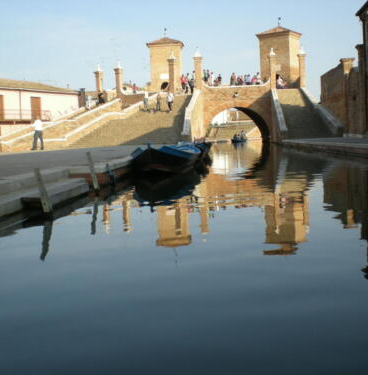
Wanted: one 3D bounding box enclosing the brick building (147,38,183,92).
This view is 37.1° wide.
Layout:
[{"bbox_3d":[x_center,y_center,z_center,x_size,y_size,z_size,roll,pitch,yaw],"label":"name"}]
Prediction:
[{"bbox_3d":[-2.081,-13.620,62.768,4.200,7.600,4.200,-3,6,-4],"label":"brick building"}]

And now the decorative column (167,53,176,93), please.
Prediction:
[{"bbox_3d":[-1.082,-9.865,47.500,0.680,3.600,0.680,-3,6,-10],"label":"decorative column"}]

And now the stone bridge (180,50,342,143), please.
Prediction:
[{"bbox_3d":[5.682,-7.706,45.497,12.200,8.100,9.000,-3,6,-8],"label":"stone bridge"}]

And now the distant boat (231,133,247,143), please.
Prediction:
[{"bbox_3d":[5.362,-4.919,54.000,1.600,0.950,3.600,-1,6,10],"label":"distant boat"}]

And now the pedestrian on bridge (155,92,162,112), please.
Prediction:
[{"bbox_3d":[-2.114,-7.046,45.500,0.500,1.670,0.350,-2,5,0],"label":"pedestrian on bridge"}]

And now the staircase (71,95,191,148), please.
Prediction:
[{"bbox_3d":[-2.060,-5.949,45.044,8.000,4.600,13.000,0,6,17],"label":"staircase"}]

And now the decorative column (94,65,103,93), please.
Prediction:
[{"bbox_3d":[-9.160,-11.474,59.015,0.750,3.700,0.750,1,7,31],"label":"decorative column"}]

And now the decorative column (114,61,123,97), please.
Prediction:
[{"bbox_3d":[-6.753,-11.220,57.029,0.750,3.950,0.750,1,7,31],"label":"decorative column"}]

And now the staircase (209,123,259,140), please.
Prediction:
[{"bbox_3d":[5.321,-6.019,59.000,5.500,2.100,4.000,-2,5,0],"label":"staircase"}]

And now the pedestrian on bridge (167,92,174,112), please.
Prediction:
[{"bbox_3d":[-1.117,-7.208,46.439,0.520,1.700,0.420,0,6,18],"label":"pedestrian on bridge"}]

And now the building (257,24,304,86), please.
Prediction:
[{"bbox_3d":[8.960,-11.916,51.500,3.500,6.200,3.500,1,6,30],"label":"building"}]

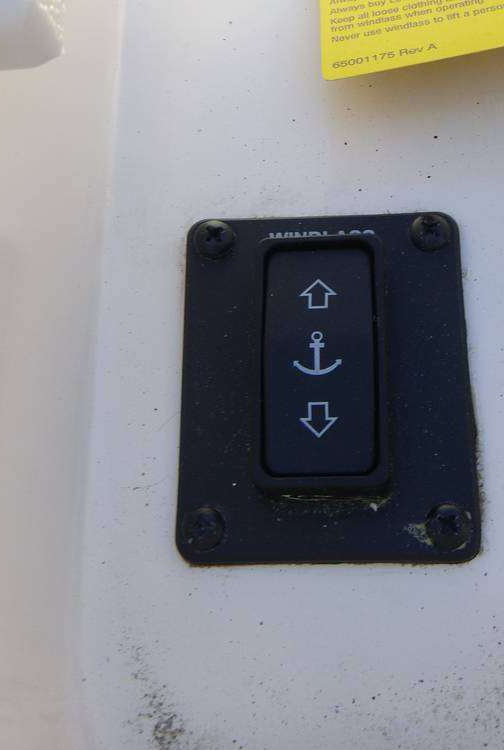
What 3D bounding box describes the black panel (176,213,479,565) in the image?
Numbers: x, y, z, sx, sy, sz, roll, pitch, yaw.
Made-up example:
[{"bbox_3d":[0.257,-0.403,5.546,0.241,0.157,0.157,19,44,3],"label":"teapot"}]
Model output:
[{"bbox_3d":[0.014,0.000,0.171,0.056,0.012,0.071,-1,71,5],"label":"black panel"}]

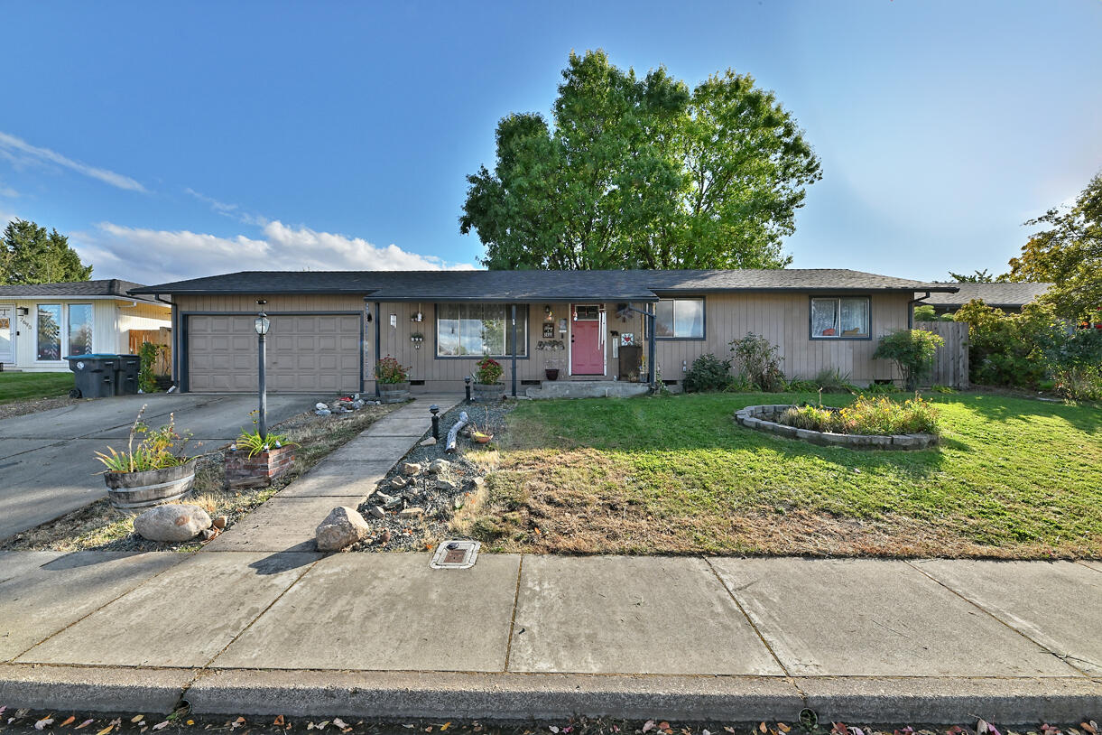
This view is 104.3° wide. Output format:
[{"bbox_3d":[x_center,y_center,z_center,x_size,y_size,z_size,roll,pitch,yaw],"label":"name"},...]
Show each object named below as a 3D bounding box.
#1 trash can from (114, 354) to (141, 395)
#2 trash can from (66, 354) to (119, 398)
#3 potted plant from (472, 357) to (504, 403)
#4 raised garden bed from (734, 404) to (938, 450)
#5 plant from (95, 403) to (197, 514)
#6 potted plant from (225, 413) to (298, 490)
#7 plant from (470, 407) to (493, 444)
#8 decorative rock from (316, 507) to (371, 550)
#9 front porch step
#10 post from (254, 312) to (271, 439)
[{"bbox_3d":[-11.730,0.190,11.550,0.780,1.120,0.650,0,0,-9],"label":"trash can"},{"bbox_3d":[-11.650,0.210,10.920,0.860,1.090,0.670,0,0,-7],"label":"trash can"},{"bbox_3d":[-1.320,0.220,9.200,0.690,0.940,0.680,0,0,0],"label":"potted plant"},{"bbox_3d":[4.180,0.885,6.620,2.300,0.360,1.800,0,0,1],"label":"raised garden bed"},{"bbox_3d":[-4.060,0.900,4.340,0.770,1.040,0.730,0,0,0],"label":"plant"},{"bbox_3d":[-3.290,0.920,4.930,0.540,0.815,0.520,0,0,1],"label":"potted plant"},{"bbox_3d":[-1.080,0.890,6.680,0.350,0.550,0.340,0,0,0],"label":"plant"},{"bbox_3d":[-1.870,1.420,3.860,0.450,0.330,0.390,0,0,-24],"label":"decorative rock"},{"bbox_3d":[0.895,0.570,11.050,2.950,0.375,1.350,0,0,1],"label":"front porch step"},{"bbox_3d":[-3.305,0.142,4.920,0.150,1.580,0.150,0,0,1],"label":"post"}]

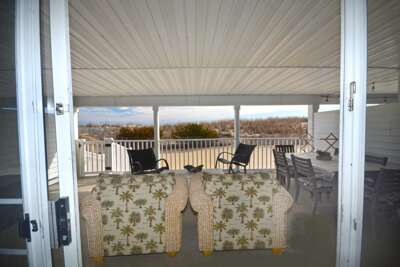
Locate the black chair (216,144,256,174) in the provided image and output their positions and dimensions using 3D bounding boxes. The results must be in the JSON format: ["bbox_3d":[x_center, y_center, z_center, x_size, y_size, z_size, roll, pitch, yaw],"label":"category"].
[{"bbox_3d":[0.960,0.746,4.450,0.780,0.910,0.620,-1,2,-30],"label":"black chair"}]

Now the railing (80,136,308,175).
[{"bbox_3d":[-0.130,0.667,5.000,6.970,1.060,0.200,-1,2,-2],"label":"railing"}]

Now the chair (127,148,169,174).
[{"bbox_3d":[-1.070,0.792,3.500,0.760,0.910,0.620,1,2,41],"label":"chair"}]

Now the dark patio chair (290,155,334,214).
[{"bbox_3d":[1.860,0.808,2.730,0.570,0.860,0.490,-1,2,-3],"label":"dark patio chair"}]

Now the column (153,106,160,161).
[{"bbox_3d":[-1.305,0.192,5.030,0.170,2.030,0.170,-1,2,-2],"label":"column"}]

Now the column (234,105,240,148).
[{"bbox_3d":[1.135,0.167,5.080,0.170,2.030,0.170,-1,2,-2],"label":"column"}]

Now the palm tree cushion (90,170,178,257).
[{"bbox_3d":[-0.665,0.834,1.790,0.800,0.790,0.180,-1,2,-8],"label":"palm tree cushion"}]

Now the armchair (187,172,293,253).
[{"bbox_3d":[0.426,0.853,2.160,1.100,0.840,0.880,-1,3,-2],"label":"armchair"}]

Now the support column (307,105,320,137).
[{"bbox_3d":[3.470,0.142,5.140,0.220,2.030,0.180,-1,2,-2],"label":"support column"}]

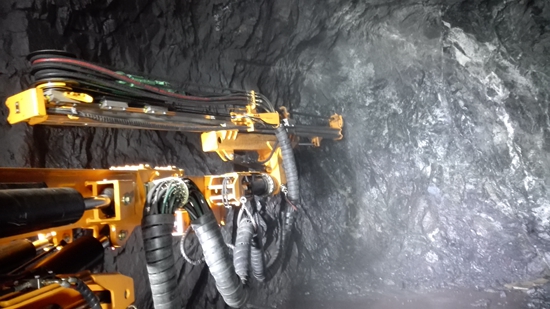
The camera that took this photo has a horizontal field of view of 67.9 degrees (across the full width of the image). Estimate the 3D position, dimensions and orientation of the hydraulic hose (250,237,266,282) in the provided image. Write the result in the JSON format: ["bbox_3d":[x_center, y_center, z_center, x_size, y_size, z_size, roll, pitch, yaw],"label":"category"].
[{"bbox_3d":[-0.194,1.235,4.800,0.140,0.540,0.150,-5,0,0],"label":"hydraulic hose"}]

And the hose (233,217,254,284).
[{"bbox_3d":[-0.347,1.058,4.500,0.170,0.730,0.180,5,0,0],"label":"hose"}]

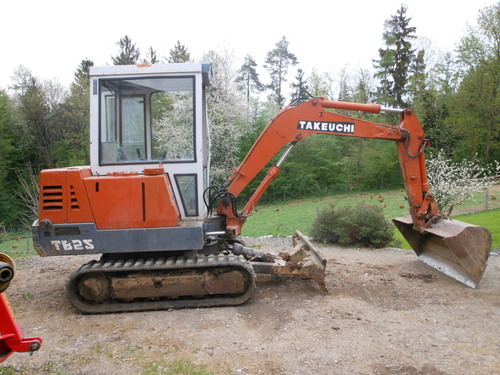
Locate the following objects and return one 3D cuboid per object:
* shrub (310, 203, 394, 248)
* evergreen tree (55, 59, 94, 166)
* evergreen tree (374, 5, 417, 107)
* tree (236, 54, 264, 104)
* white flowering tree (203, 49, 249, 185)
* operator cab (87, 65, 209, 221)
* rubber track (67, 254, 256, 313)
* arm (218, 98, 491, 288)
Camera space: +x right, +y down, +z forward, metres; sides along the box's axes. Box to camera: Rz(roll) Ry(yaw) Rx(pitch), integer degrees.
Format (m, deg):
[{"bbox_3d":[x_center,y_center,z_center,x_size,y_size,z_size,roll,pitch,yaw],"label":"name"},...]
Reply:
[{"bbox_3d":[1.711,0.651,6.750,1.350,0.720,1.150,-2,5,-5],"label":"shrub"},{"bbox_3d":[-14.410,-4.587,35.000,4.670,13.160,4.670,-2,5,-5],"label":"evergreen tree"},{"bbox_3d":[13.766,-8.222,38.000,4.320,17.950,4.320,-2,5,-5],"label":"evergreen tree"},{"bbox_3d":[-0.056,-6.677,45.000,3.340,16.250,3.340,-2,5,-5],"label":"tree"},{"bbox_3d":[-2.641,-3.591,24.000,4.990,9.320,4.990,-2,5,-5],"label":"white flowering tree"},{"bbox_3d":[-1.010,-0.475,4.626,1.220,1.600,1.000,-2,5,-5],"label":"operator cab"},{"bbox_3d":[-0.851,0.959,4.087,1.830,0.450,0.310,-2,5,-5],"label":"rubber track"},{"bbox_3d":[1.054,0.007,4.777,2.870,2.100,1.200,-2,5,-5],"label":"arm"}]

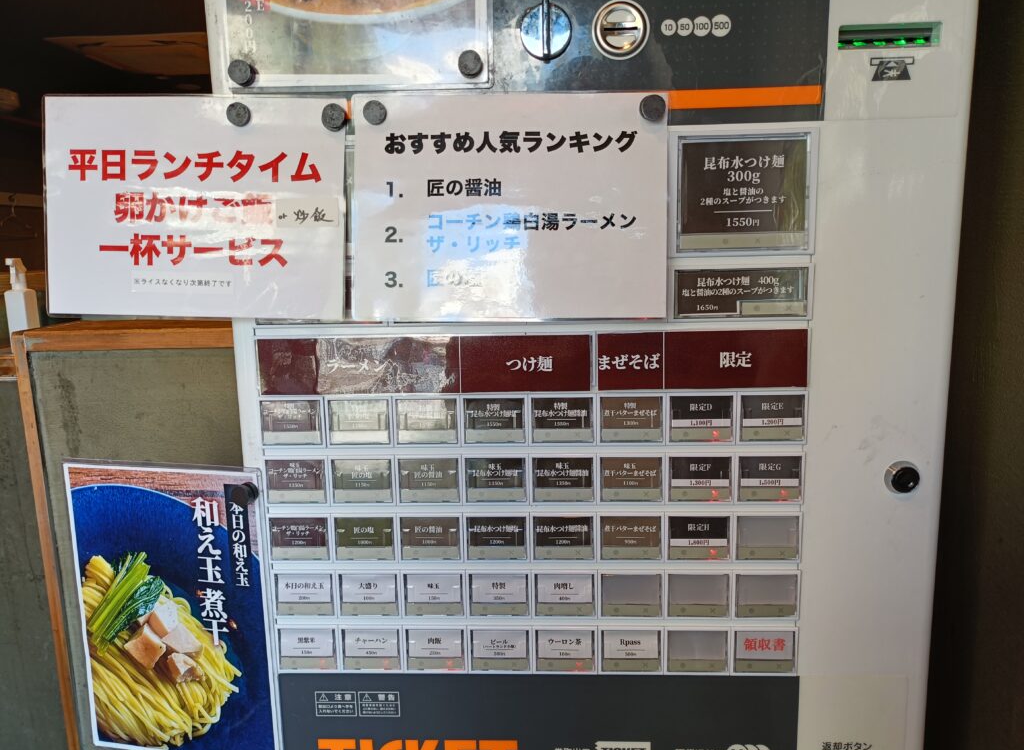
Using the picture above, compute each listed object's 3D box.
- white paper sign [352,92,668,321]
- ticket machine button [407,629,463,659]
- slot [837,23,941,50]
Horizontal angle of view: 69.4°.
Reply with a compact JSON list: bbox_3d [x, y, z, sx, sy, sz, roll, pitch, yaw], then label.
[{"bbox_3d":[-0.003,-0.162,0.714,0.303,0.216,0.005,0,4,2],"label":"white paper sign"},{"bbox_3d":[-0.085,0.296,0.811,0.063,0.037,0.010,-1,9,3],"label":"ticket machine button"},{"bbox_3d":[0.352,-0.316,0.689,0.094,0.022,0.018,-1,9,3],"label":"slot"}]

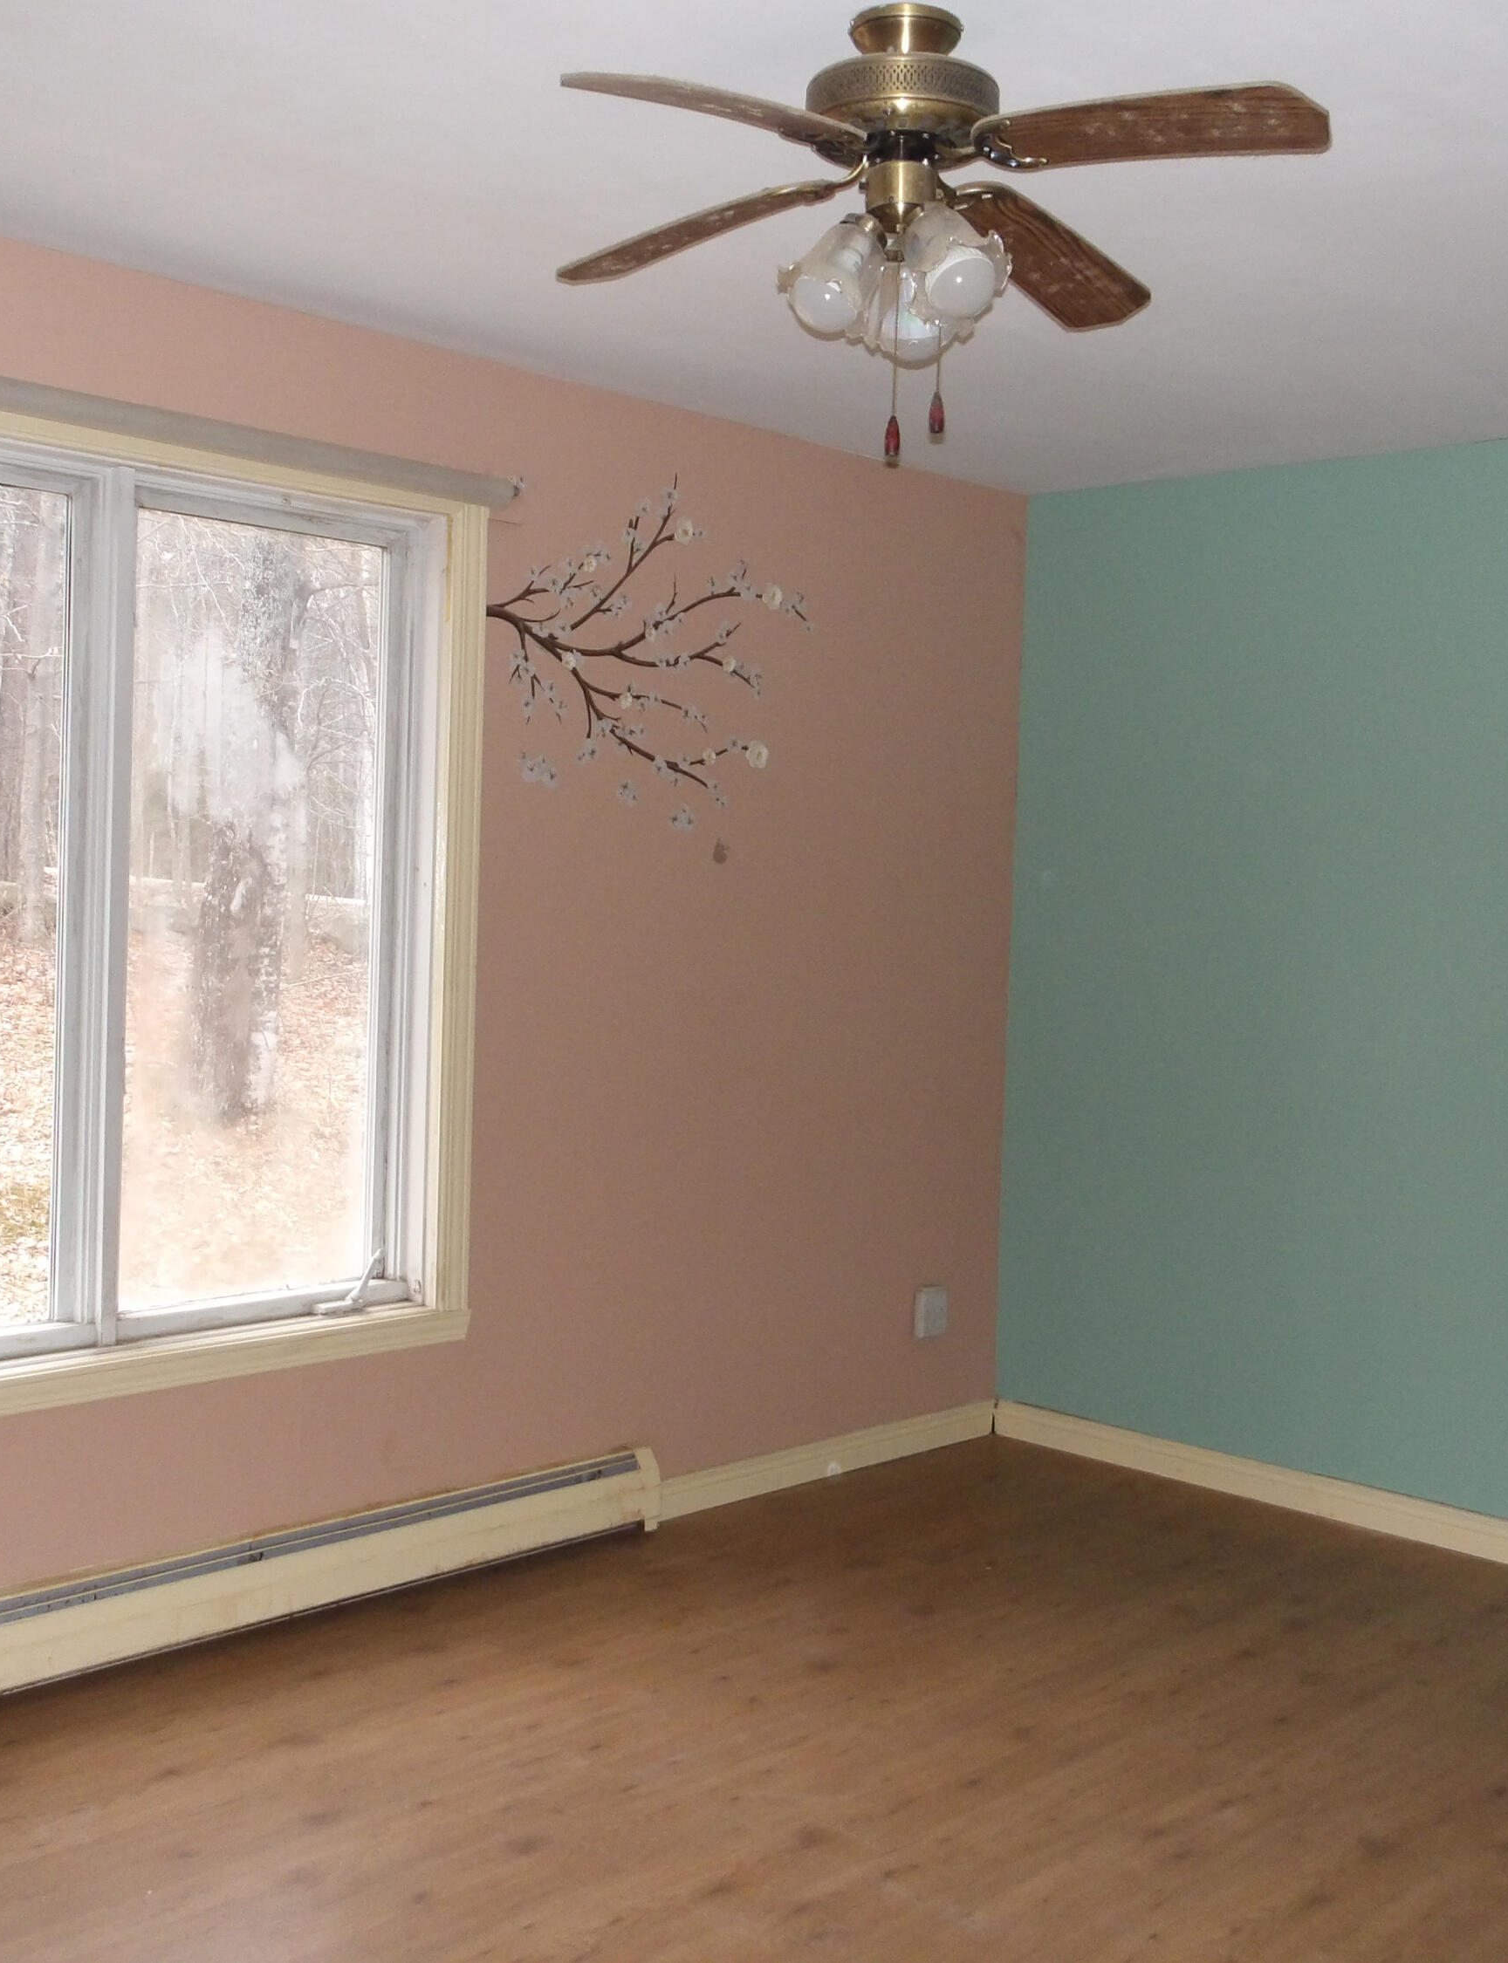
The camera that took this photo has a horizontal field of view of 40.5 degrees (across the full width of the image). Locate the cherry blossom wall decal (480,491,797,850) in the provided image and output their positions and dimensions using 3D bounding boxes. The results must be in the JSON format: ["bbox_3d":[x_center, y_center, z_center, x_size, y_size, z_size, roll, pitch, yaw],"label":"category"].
[{"bbox_3d":[-0.198,-0.674,4.326,0.915,0.796,0.010,-1,4,-45],"label":"cherry blossom wall decal"}]

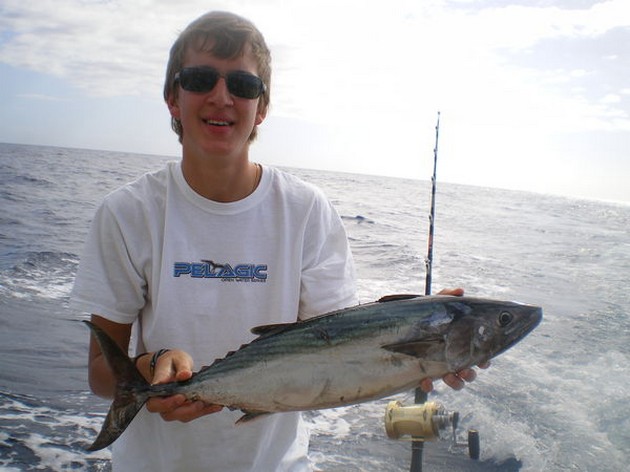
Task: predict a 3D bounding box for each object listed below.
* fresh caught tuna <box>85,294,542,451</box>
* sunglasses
[{"bbox_3d":[-0.007,0.137,0.835,0.595,0.165,0.095,-11,-2,2],"label":"fresh caught tuna"},{"bbox_3d":[-0.158,-0.238,1.066,0.140,0.043,0.142,5,2,-13],"label":"sunglasses"}]

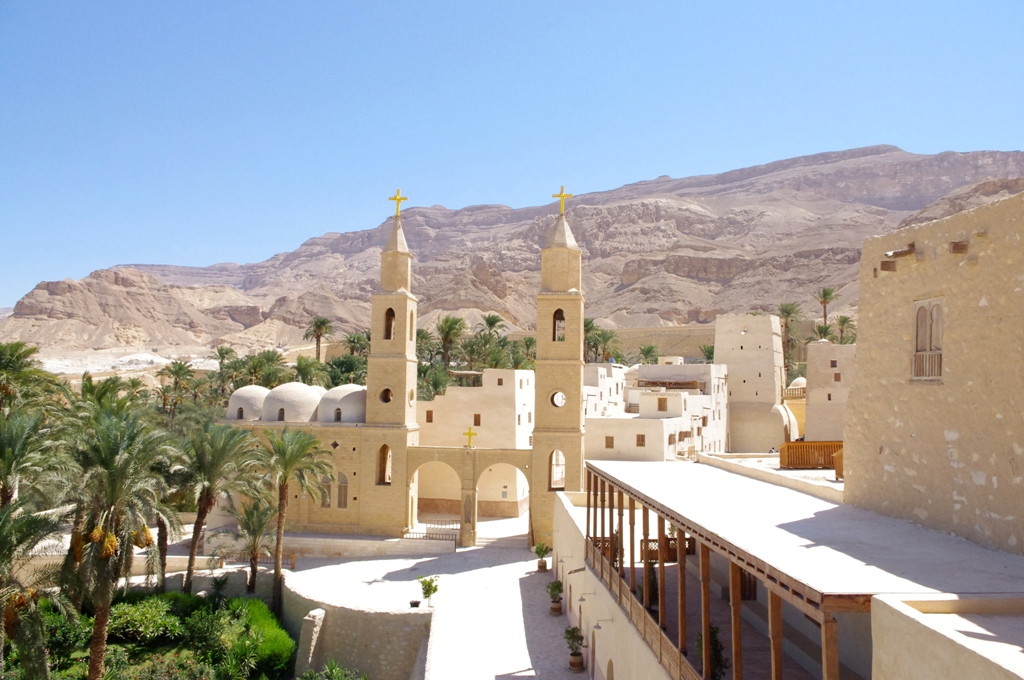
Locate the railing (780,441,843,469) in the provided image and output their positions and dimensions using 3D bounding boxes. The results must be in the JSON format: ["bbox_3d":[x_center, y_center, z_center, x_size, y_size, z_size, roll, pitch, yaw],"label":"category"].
[{"bbox_3d":[11.354,4.337,28.831,2.350,1.000,0.600,1,-5,-2],"label":"railing"}]

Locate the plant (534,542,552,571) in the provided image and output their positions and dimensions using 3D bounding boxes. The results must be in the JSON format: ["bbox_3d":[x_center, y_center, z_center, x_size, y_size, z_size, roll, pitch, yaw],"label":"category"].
[{"bbox_3d":[1.993,13.724,48.657,1.050,1.620,1.050,1,-5,-2],"label":"plant"}]

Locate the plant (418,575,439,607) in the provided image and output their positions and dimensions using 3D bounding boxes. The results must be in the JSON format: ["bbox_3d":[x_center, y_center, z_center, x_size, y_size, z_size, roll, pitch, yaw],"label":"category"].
[{"bbox_3d":[-4.334,13.013,39.875,1.000,1.500,1.000,1,-5,-2],"label":"plant"}]

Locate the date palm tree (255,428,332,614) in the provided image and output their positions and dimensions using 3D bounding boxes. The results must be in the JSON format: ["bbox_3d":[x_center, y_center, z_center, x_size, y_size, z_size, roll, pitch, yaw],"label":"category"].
[{"bbox_3d":[-12.705,10.586,44.600,4.275,10.814,4.275,2,-5,-16],"label":"date palm tree"}]

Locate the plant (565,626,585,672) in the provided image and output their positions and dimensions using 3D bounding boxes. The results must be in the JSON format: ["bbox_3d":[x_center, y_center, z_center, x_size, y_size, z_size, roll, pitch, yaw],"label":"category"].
[{"bbox_3d":[2.494,12.313,30.644,0.800,1.750,0.800,1,-5,-2],"label":"plant"}]

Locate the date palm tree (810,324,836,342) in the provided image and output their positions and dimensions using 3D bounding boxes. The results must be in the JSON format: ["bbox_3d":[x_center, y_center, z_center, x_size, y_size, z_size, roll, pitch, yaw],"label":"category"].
[{"bbox_3d":[44.674,1.638,110.000,3.907,7.762,3.907,-2,-5,22],"label":"date palm tree"}]

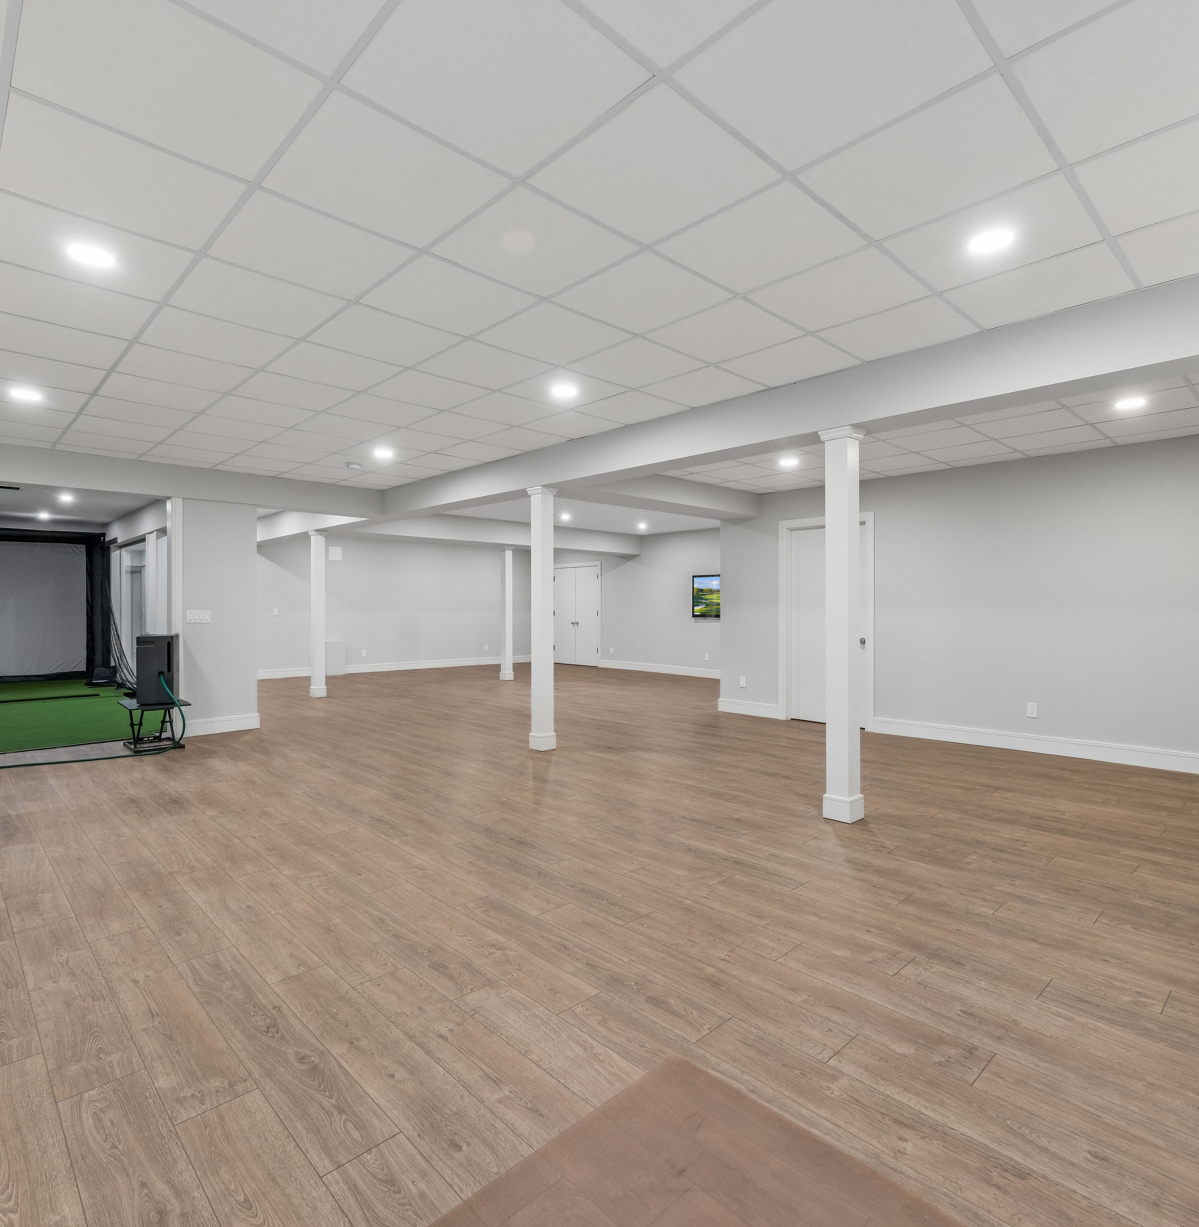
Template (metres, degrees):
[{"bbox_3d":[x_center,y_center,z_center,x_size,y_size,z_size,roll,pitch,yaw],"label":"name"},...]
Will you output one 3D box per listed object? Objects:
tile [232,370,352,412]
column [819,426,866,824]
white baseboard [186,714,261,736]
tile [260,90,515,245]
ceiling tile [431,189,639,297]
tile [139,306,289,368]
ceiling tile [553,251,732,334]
[{"bbox_3d":[-1.970,-1.427,4.299,0.585,0.020,0.585,-1,1,-45],"label":"tile"},{"bbox_3d":[1.485,0.067,4.029,0.200,2.340,0.200,-1,1,-44],"label":"column"},{"bbox_3d":[-3.842,1.147,6.821,0.020,0.157,0.683,0,1,44],"label":"white baseboard"},{"bbox_3d":[-0.698,-1.420,2.178,0.580,0.020,0.580,0,0,-44],"label":"tile"},{"bbox_3d":[-0.251,-1.417,2.576,0.598,0.020,0.598,-1,1,-44],"label":"ceiling tile"},{"bbox_3d":[-1.979,-1.425,3.448,0.580,0.020,0.580,0,0,-44],"label":"tile"},{"bbox_3d":[0.192,-1.427,2.981,0.580,0.020,0.580,0,0,-44],"label":"ceiling tile"}]

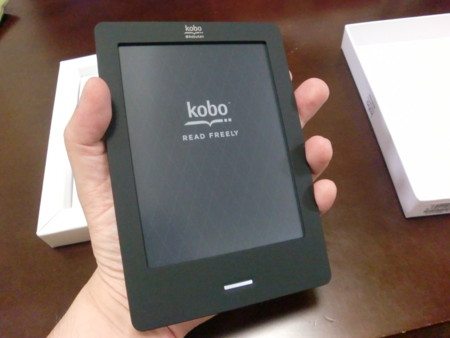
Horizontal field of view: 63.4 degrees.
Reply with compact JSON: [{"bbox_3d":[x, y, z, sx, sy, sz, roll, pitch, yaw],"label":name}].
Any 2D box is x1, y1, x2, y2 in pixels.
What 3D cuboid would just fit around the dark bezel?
[{"bbox_3d":[-0.006,-0.007,0.210,0.114,0.010,0.165,-7,81,-18],"label":"dark bezel"}]

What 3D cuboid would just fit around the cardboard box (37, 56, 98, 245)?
[{"bbox_3d":[-0.085,-0.041,0.353,0.157,0.025,0.209,-11,56,-1],"label":"cardboard box"}]

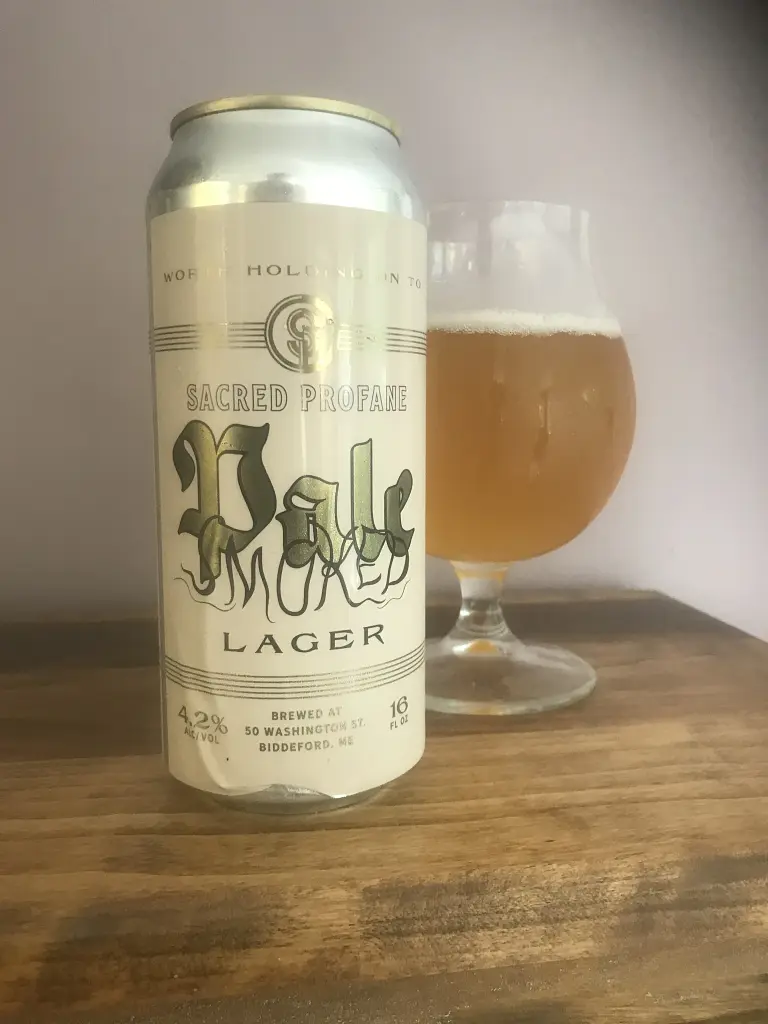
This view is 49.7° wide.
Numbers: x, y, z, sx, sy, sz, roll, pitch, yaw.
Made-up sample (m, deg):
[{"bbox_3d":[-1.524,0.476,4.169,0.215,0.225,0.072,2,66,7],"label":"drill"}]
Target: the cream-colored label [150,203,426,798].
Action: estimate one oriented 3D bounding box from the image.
[{"bbox_3d":[-0.023,-0.003,0.207,0.067,0.127,0.067,-1,7,-10],"label":"cream-colored label"}]

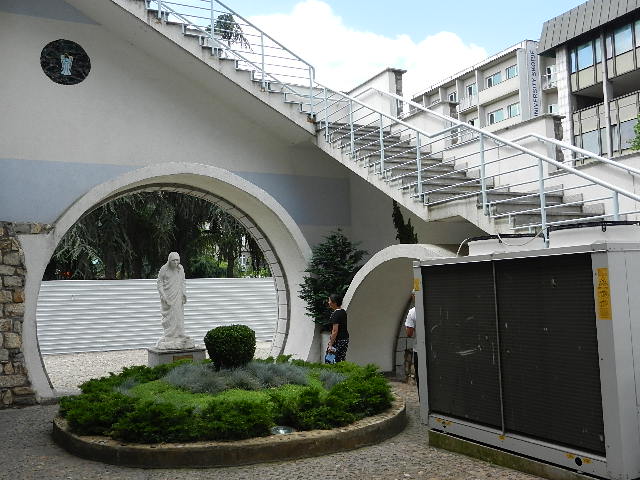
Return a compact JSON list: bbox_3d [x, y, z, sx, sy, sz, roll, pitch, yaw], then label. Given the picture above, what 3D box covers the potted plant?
[{"bbox_3d":[0.242,1.211,11.275,1.250,2.720,1.200,-2,-5,0],"label":"potted plant"}]

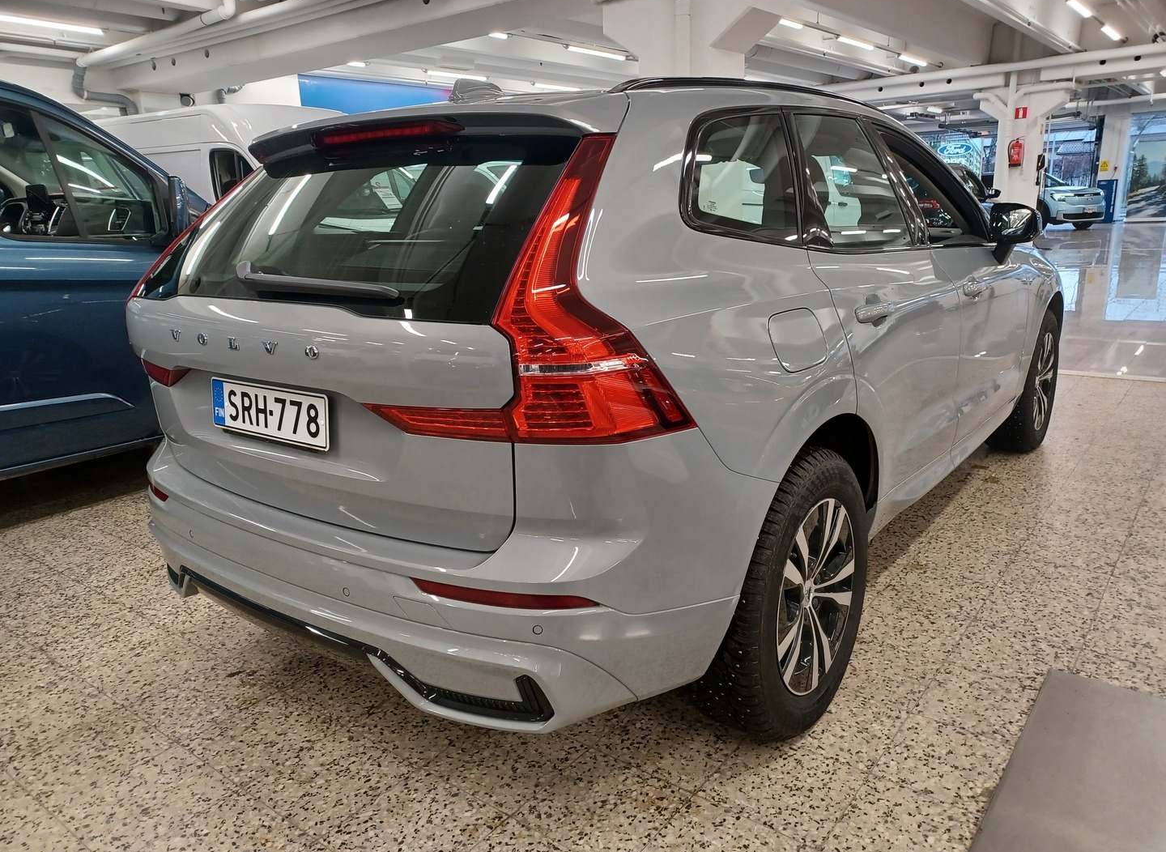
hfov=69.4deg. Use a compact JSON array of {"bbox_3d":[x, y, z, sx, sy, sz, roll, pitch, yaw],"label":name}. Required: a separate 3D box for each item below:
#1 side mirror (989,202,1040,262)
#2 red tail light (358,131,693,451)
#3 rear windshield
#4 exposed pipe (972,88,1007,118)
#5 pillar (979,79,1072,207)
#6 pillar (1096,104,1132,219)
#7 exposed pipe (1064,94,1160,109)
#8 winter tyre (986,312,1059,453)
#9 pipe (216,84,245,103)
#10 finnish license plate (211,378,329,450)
[{"bbox_3d":[1.593,-0.718,3.113,0.200,0.215,0.160,9,18,37],"label":"side mirror"},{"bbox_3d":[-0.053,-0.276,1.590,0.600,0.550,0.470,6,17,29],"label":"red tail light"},{"bbox_3d":[-0.576,-0.482,1.908,1.280,0.130,0.500,9,59,37],"label":"rear windshield"},{"bbox_3d":[8.067,-6.372,16.699,0.680,0.600,0.180,8,19,37],"label":"exposed pipe"},{"bbox_3d":[8.831,-5.244,17.062,1.500,3.200,0.650,8,19,37],"label":"pillar"},{"bbox_3d":[15.798,-7.768,25.068,0.660,3.300,0.550,8,19,37],"label":"pillar"},{"bbox_3d":[15.047,-9.249,24.034,2.400,0.170,0.170,8,19,37],"label":"exposed pipe"},{"bbox_3d":[2.245,-0.240,4.316,0.240,0.735,0.735,9,18,37],"label":"winter tyre"},{"bbox_3d":[-5.448,-5.176,13.113,0.700,0.320,0.130,8,19,37],"label":"pipe"},{"bbox_3d":[-0.693,-0.029,1.848,0.442,0.118,0.015,9,12,37],"label":"finnish license plate"}]

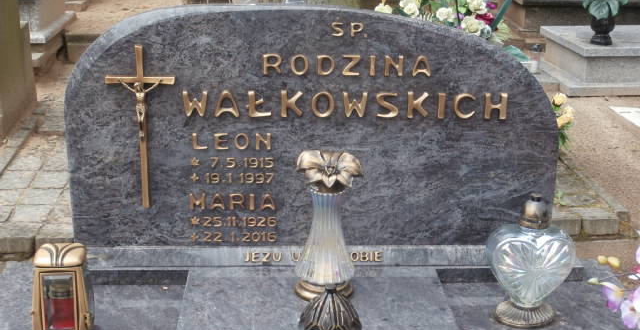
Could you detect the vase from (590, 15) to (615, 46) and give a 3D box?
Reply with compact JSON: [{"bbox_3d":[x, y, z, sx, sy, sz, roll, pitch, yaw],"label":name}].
[{"bbox_3d":[1.918,-0.933,5.868,0.155,0.205,0.155,-1,19,-3],"label":"vase"}]

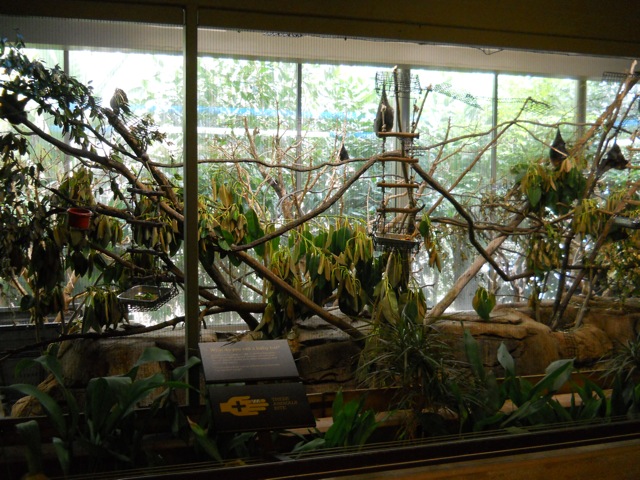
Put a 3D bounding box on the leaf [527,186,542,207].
[{"bbox_3d":[1.411,-0.293,4.500,0.100,0.143,0.040,1,3,11],"label":"leaf"}]

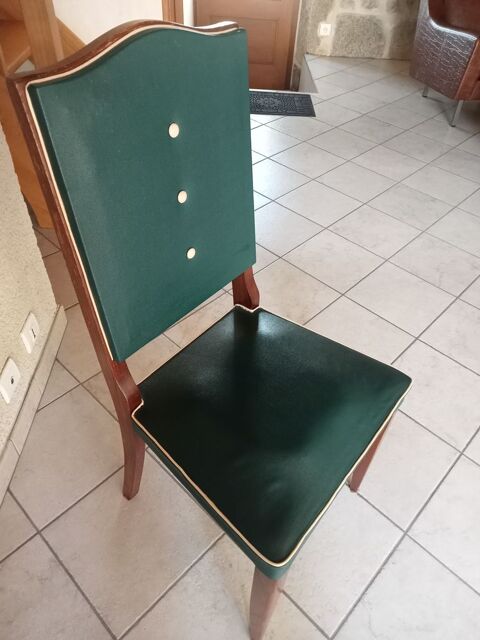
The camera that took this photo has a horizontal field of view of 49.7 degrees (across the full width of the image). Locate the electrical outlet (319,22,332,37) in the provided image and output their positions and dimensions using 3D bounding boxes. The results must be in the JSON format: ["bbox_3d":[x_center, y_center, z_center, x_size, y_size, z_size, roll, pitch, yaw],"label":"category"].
[{"bbox_3d":[0.713,-2.406,4.298,0.083,0.083,0.014,2,43,-3],"label":"electrical outlet"}]

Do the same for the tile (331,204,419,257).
[{"bbox_3d":[0.623,-0.407,2.376,0.327,0.010,0.327,34,51,29],"label":"tile"}]

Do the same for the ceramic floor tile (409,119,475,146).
[{"bbox_3d":[1.323,-1.212,3.363,0.330,0.010,0.330,35,51,29],"label":"ceramic floor tile"}]

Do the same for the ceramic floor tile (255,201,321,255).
[{"bbox_3d":[0.170,-0.434,2.431,0.330,0.010,0.330,35,51,29],"label":"ceramic floor tile"}]

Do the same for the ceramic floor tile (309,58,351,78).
[{"bbox_3d":[0.586,-2.036,4.191,0.330,0.010,0.330,35,51,29],"label":"ceramic floor tile"}]

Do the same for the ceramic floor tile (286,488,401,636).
[{"bbox_3d":[0.192,0.545,1.319,0.327,0.010,0.327,34,51,29],"label":"ceramic floor tile"}]

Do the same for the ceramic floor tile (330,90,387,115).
[{"bbox_3d":[0.839,-1.546,3.683,0.330,0.010,0.330,35,51,29],"label":"ceramic floor tile"}]

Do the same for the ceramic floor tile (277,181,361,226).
[{"bbox_3d":[0.386,-0.564,2.514,0.324,0.010,0.324,35,51,28],"label":"ceramic floor tile"}]

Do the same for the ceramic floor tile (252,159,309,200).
[{"bbox_3d":[0.158,-0.757,2.777,0.330,0.010,0.330,35,51,29],"label":"ceramic floor tile"}]

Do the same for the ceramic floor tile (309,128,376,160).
[{"bbox_3d":[0.606,-1.036,3.056,0.327,0.010,0.327,34,51,29],"label":"ceramic floor tile"}]

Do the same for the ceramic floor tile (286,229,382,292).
[{"bbox_3d":[0.400,-0.253,2.192,0.327,0.010,0.327,34,51,29],"label":"ceramic floor tile"}]

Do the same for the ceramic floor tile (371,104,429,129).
[{"bbox_3d":[1.038,-1.330,3.388,0.324,0.010,0.324,35,51,28],"label":"ceramic floor tile"}]

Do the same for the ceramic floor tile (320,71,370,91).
[{"bbox_3d":[0.794,-1.775,3.847,0.324,0.010,0.324,35,51,28],"label":"ceramic floor tile"}]

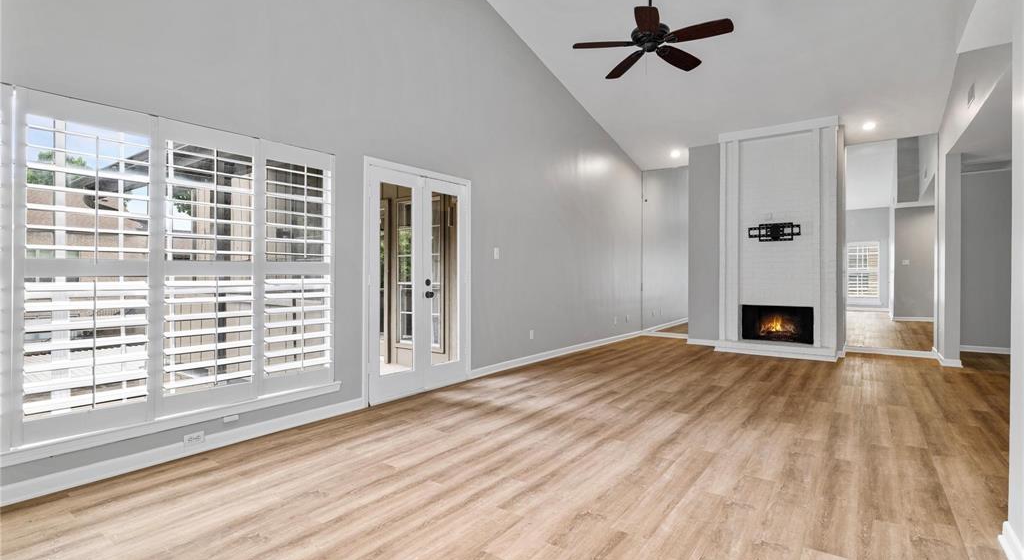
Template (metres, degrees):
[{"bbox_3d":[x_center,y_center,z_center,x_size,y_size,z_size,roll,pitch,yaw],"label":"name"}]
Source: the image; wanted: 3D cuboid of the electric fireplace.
[{"bbox_3d":[3.793,0.623,6.503,0.874,0.502,0.220,1,1,35],"label":"electric fireplace"}]

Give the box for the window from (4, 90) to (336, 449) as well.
[{"bbox_3d":[-1.895,-0.068,2.837,0.100,1.750,1.698,1,1,38],"label":"window"}]

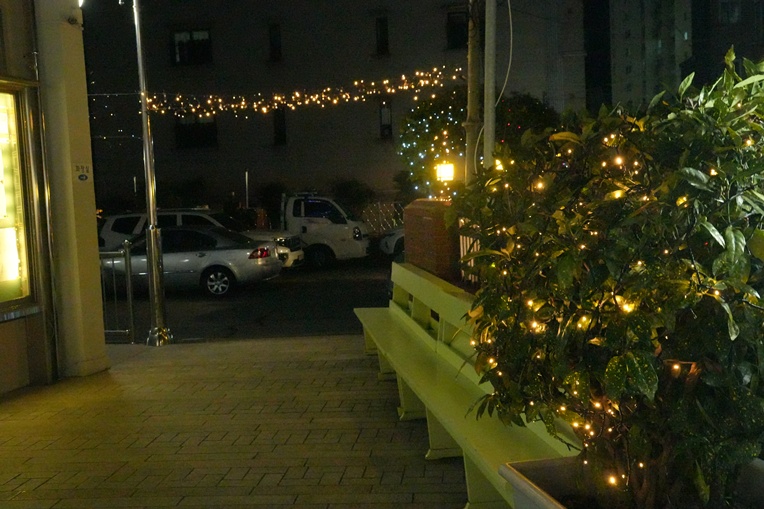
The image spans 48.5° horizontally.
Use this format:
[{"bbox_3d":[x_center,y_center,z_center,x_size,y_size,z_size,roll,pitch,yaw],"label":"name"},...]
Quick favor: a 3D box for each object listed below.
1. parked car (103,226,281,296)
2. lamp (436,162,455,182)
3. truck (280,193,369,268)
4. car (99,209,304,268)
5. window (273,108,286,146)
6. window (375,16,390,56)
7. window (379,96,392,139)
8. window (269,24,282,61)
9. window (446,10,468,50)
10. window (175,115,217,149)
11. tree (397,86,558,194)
[{"bbox_3d":[-4.761,0.160,18.910,4.850,1.470,1.840,-2,5,7],"label":"parked car"},{"bbox_3d":[0.718,-0.928,9.600,0.210,0.250,0.210,-2,4,5],"label":"lamp"},{"bbox_3d":[-3.066,-0.643,24.756,5.100,1.990,1.740,-2,5,7],"label":"truck"},{"bbox_3d":[-4.370,-0.121,20.600,4.650,1.780,1.870,-2,4,5],"label":"car"},{"bbox_3d":[-3.463,-4.318,28.744,0.467,1.307,0.150,-2,5,7],"label":"window"},{"bbox_3d":[0.017,-7.526,29.300,0.450,1.330,0.150,-2,4,5],"label":"window"},{"bbox_3d":[0.133,-4.518,28.295,0.436,1.385,0.150,-2,5,7],"label":"window"},{"bbox_3d":[-3.714,-7.394,29.600,0.440,1.330,0.150,-2,4,5],"label":"window"},{"bbox_3d":[2.794,-7.312,27.735,1.332,1.234,0.150,-2,5,7],"label":"window"},{"bbox_3d":[-6.570,-4.333,29.900,1.430,1.170,0.150,-2,4,5],"label":"window"},{"bbox_3d":[1.487,-0.972,13.051,2.400,3.136,2.300,-2,5,7],"label":"tree"}]

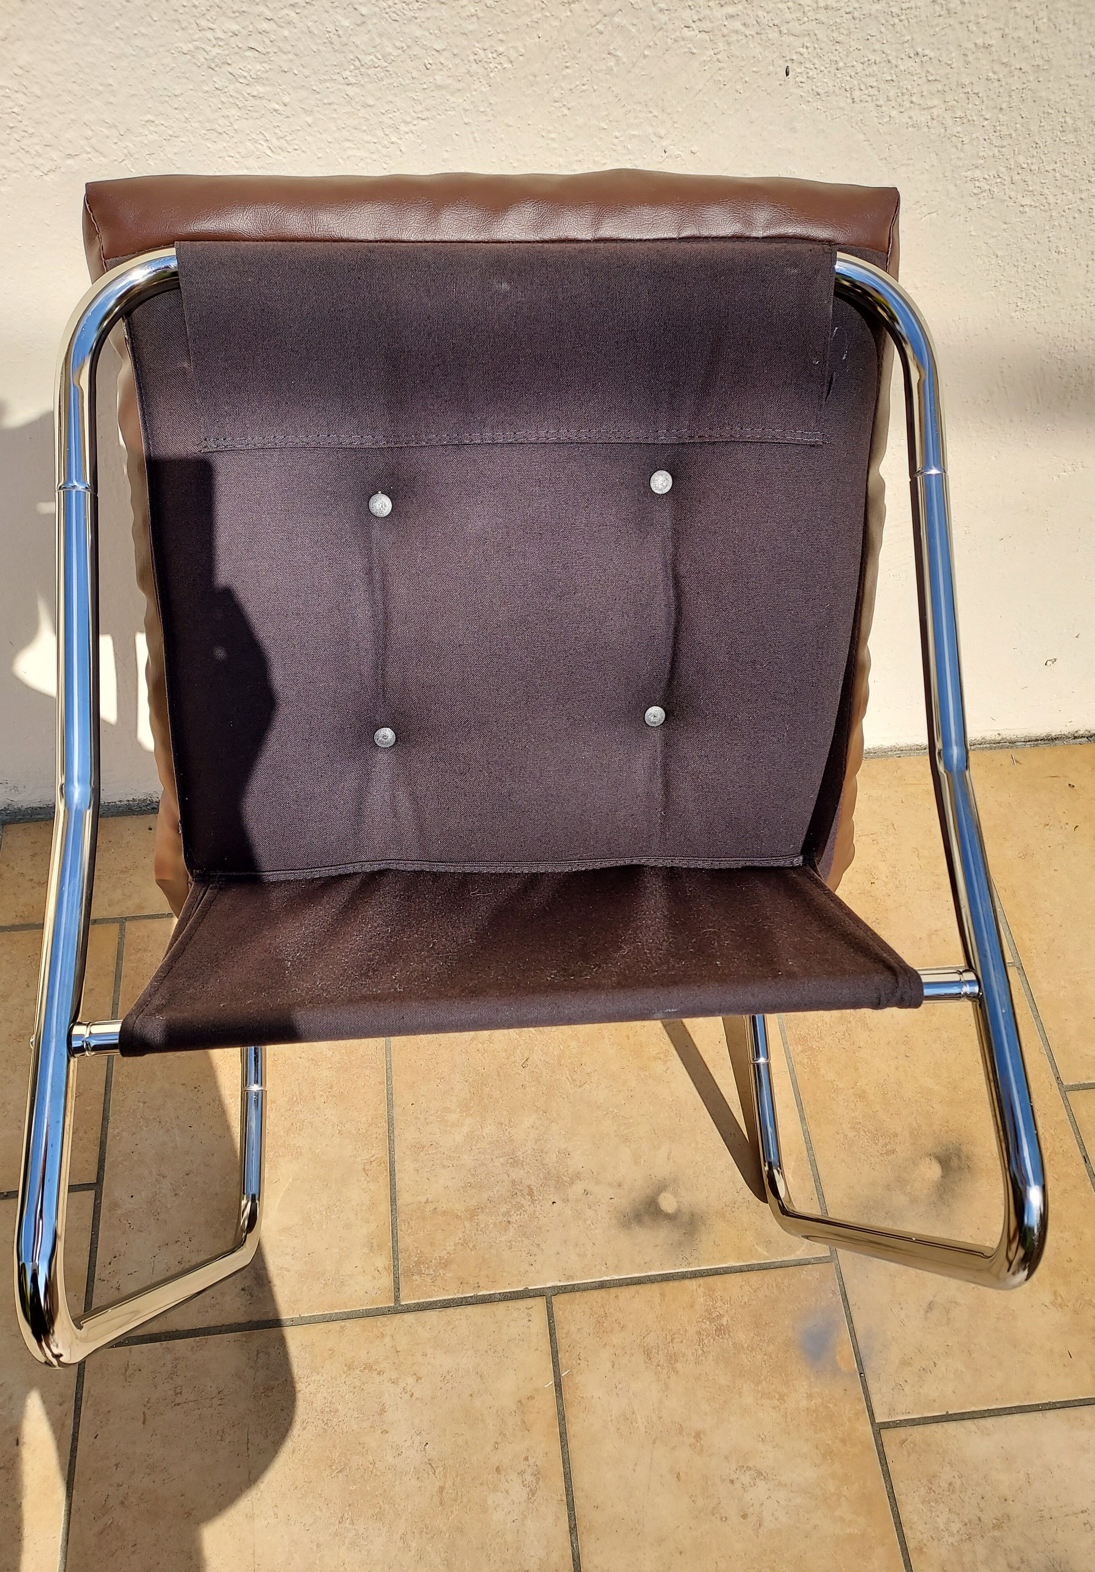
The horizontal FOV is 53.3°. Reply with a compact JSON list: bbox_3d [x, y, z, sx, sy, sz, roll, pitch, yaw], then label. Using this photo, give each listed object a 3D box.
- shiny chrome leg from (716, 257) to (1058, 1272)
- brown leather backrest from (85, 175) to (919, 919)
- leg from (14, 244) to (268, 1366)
[{"bbox_3d":[0.237,0.062,1.018,0.081,0.738,0.709,-2,72,-4],"label":"shiny chrome leg"},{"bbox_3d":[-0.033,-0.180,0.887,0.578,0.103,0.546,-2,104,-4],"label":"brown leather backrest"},{"bbox_3d":[-0.297,0.081,0.978,0.081,0.738,0.709,-2,72,-4],"label":"leg"}]

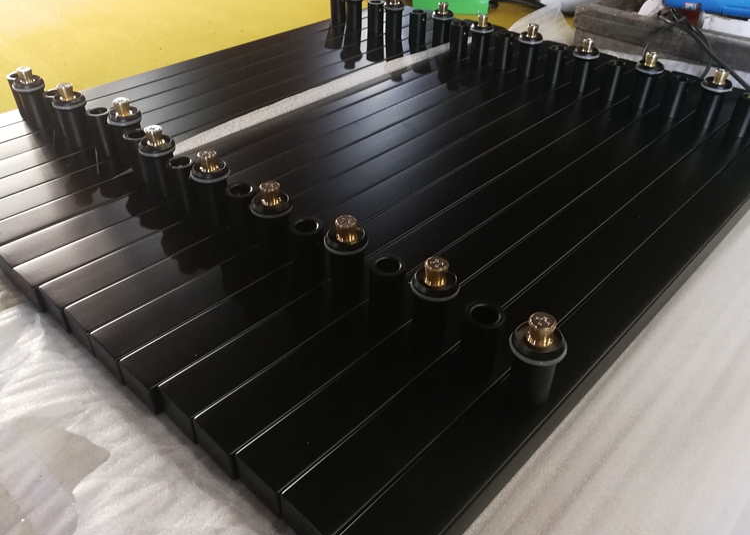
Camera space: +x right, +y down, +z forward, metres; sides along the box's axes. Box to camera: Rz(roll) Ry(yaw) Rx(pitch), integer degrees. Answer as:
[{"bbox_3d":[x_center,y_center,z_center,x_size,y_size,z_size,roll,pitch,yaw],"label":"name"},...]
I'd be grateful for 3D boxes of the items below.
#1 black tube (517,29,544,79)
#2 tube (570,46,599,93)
[{"bbox_3d":[0.219,-0.303,0.833,0.034,0.056,0.034,0,39,0],"label":"black tube"},{"bbox_3d":[0.282,-0.268,0.793,0.034,0.052,0.034,32,49,33],"label":"tube"}]

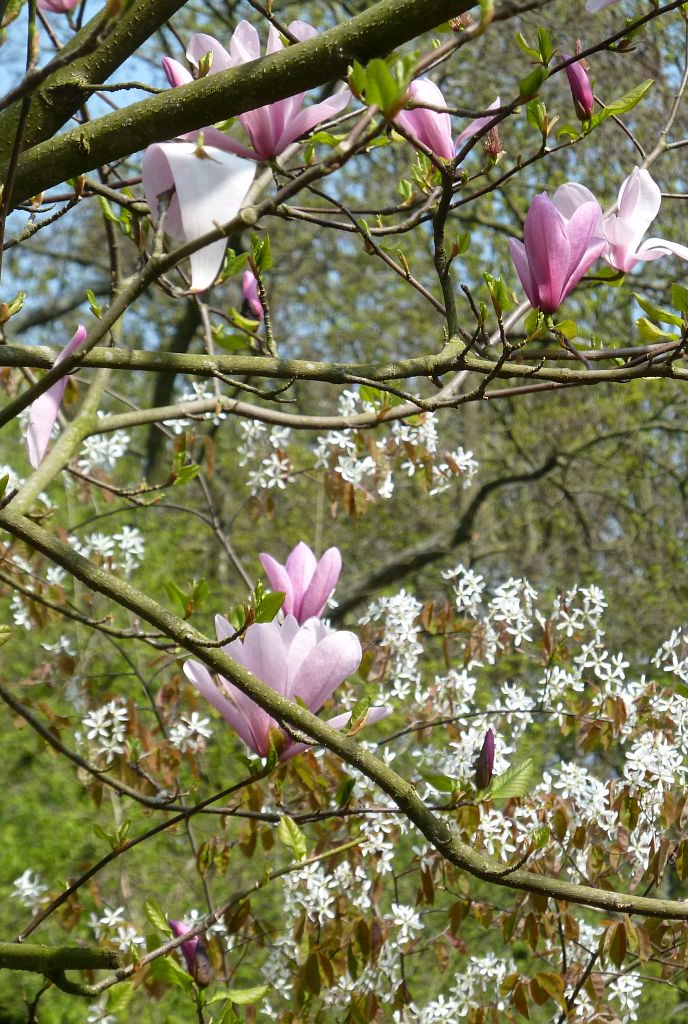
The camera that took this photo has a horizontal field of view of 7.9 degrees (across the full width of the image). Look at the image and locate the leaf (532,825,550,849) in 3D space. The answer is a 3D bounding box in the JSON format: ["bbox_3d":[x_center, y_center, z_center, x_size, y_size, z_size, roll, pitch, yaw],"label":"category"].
[{"bbox_3d":[0.156,0.256,3.950,0.014,0.019,0.010,0,-5,0],"label":"leaf"}]

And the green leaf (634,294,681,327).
[{"bbox_3d":[0.263,-0.170,4.200,0.047,0.017,0.018,31,0,0],"label":"green leaf"}]

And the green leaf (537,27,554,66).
[{"bbox_3d":[0.161,-0.372,4.000,0.013,0.031,0.007,-10,6,22],"label":"green leaf"}]

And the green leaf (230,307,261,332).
[{"bbox_3d":[-0.082,-0.160,4.150,0.027,0.009,0.015,35,30,-11],"label":"green leaf"}]

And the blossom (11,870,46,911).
[{"bbox_3d":[-0.328,0.393,5.200,0.037,0.044,0.035,0,-6,0],"label":"blossom"}]

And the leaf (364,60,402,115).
[{"bbox_3d":[0.030,-0.328,3.850,0.029,0.043,0.018,0,-5,0],"label":"leaf"}]

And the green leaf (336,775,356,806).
[{"bbox_3d":[0.002,0.234,4.200,0.013,0.029,0.012,27,-5,0],"label":"green leaf"}]

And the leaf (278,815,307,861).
[{"bbox_3d":[-0.044,0.277,4.250,0.019,0.039,0.014,-15,0,0],"label":"leaf"}]

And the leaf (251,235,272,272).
[{"bbox_3d":[-0.070,-0.220,4.250,0.017,0.032,0.015,0,-6,0],"label":"leaf"}]

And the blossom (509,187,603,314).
[{"bbox_3d":[0.176,-0.217,4.150,0.078,0.105,0.076,0,-6,0],"label":"blossom"}]

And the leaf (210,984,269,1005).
[{"bbox_3d":[-0.087,0.401,4.150,0.048,0.017,0.009,-13,-42,11],"label":"leaf"}]

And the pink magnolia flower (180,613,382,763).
[{"bbox_3d":[-0.049,0.147,4.200,0.166,0.120,0.143,0,-6,0],"label":"pink magnolia flower"}]

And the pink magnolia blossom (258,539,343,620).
[{"bbox_3d":[-0.038,0.072,4.350,0.070,0.092,0.068,0,-6,0],"label":"pink magnolia blossom"}]

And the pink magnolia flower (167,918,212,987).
[{"bbox_3d":[-0.127,0.367,4.150,0.022,0.059,0.022,-25,0,0],"label":"pink magnolia flower"}]

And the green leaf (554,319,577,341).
[{"bbox_3d":[0.176,-0.146,4.000,0.020,0.016,0.007,30,-30,27],"label":"green leaf"}]

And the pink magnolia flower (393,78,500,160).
[{"bbox_3d":[0.083,-0.318,4.050,0.084,0.066,0.080,0,-5,0],"label":"pink magnolia flower"}]

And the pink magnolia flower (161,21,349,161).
[{"bbox_3d":[-0.072,-0.342,4.050,0.151,0.113,0.135,0,-5,0],"label":"pink magnolia flower"}]

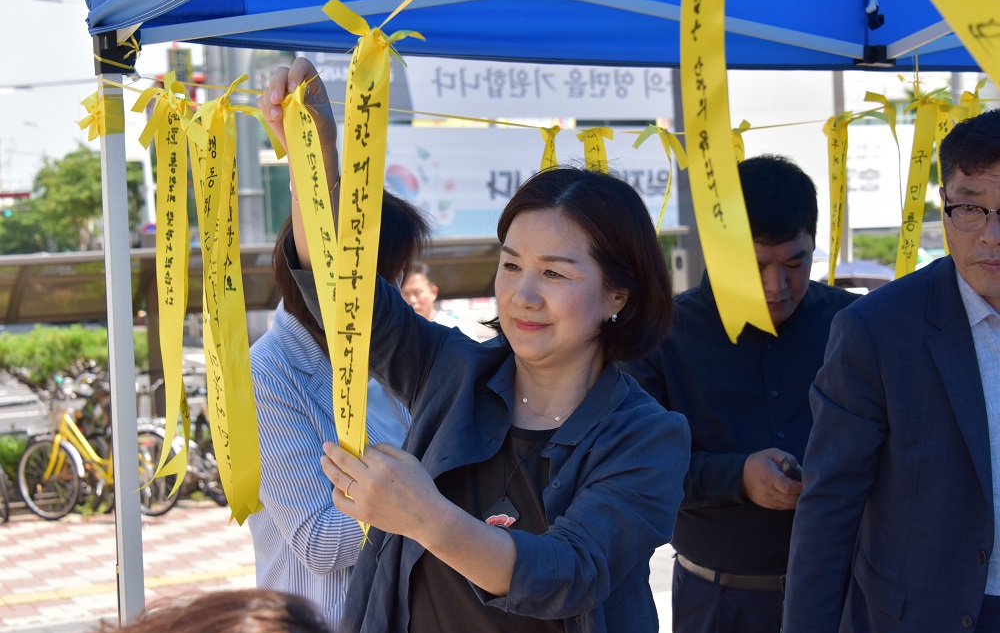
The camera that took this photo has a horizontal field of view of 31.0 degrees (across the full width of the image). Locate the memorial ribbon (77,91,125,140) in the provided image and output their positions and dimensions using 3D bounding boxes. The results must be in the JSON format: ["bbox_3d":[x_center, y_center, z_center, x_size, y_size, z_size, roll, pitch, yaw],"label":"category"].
[{"bbox_3d":[-0.591,-0.298,2.680,0.075,0.073,0.055,-2,1,-11],"label":"memorial ribbon"}]

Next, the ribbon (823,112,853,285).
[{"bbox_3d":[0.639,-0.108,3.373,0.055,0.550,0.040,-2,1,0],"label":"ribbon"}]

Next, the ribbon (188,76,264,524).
[{"bbox_3d":[-0.415,-0.026,2.740,0.115,0.680,0.080,-2,1,-9],"label":"ribbon"}]

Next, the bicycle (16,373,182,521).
[{"bbox_3d":[-3.016,0.987,13.600,1.620,1.040,0.550,-2,1,28],"label":"bicycle"}]

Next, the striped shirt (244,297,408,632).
[{"bbox_3d":[-0.215,0.285,2.850,0.280,0.640,0.410,-2,1,31],"label":"striped shirt"}]

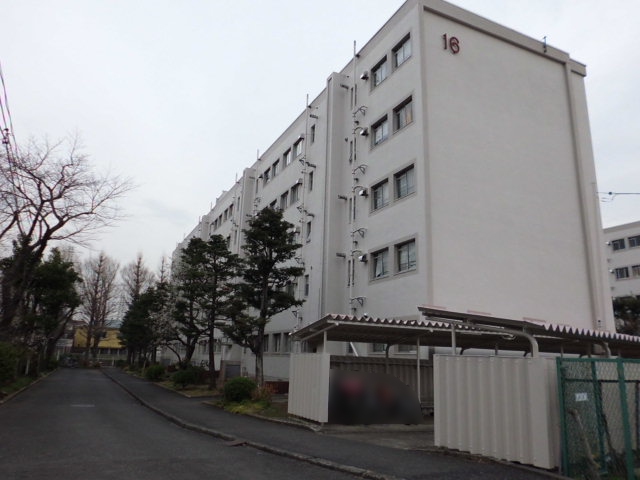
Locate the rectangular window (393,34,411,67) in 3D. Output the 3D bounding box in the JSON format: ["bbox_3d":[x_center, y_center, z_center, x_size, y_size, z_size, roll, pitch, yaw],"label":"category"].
[{"bbox_3d":[3.120,-6.974,17.991,0.160,1.027,1.187,8,-16,-25],"label":"rectangular window"}]

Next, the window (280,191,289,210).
[{"bbox_3d":[-1.919,-2.123,27.038,0.160,1.027,1.127,8,-16,-25],"label":"window"}]

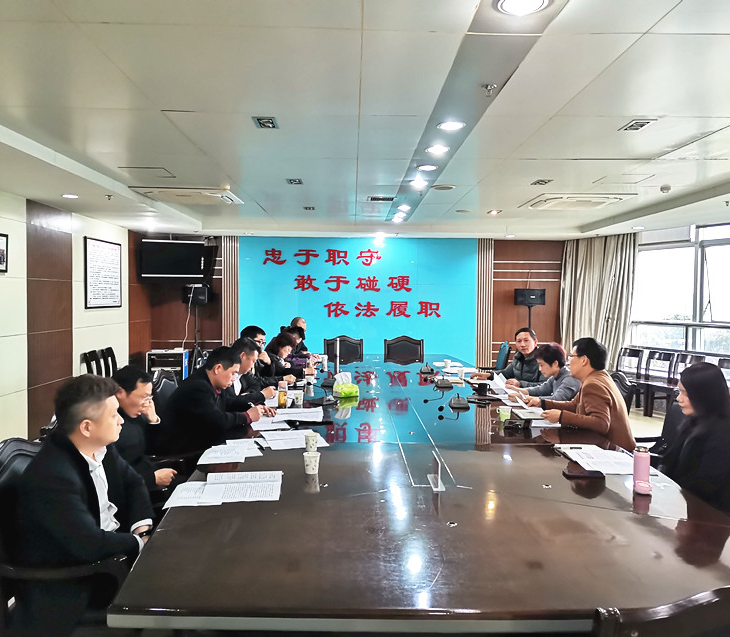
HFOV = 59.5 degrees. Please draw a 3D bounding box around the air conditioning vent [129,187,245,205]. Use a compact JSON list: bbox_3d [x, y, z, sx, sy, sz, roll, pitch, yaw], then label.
[{"bbox_3d":[-1.896,-1.326,6.924,0.970,0.050,1.000,0,2,-1],"label":"air conditioning vent"}]

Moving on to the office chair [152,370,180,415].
[{"bbox_3d":[-1.265,0.873,4.907,0.600,0.960,0.600,0,2,-1],"label":"office chair"}]

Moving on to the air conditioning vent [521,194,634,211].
[{"bbox_3d":[2.266,-1.243,6.900,0.940,0.050,0.960,0,2,-1],"label":"air conditioning vent"}]

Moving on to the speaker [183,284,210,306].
[{"bbox_3d":[-2.614,-0.362,9.846,0.430,0.270,0.280,0,2,-1],"label":"speaker"}]

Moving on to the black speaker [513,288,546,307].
[{"bbox_3d":[2.461,-0.312,9.491,0.460,0.240,0.260,1,2,11],"label":"black speaker"}]

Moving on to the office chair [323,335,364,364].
[{"bbox_3d":[-0.292,0.736,8.708,0.580,0.980,0.620,0,2,-1],"label":"office chair"}]

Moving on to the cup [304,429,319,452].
[{"bbox_3d":[-0.263,0.619,3.170,0.068,0.087,0.068,0,2,0],"label":"cup"}]

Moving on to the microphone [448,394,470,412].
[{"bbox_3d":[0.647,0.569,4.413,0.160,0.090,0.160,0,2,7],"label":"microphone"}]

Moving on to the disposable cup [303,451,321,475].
[{"bbox_3d":[-0.231,0.632,2.769,0.076,0.086,0.076,0,2,-1],"label":"disposable cup"}]

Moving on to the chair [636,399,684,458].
[{"bbox_3d":[1.656,0.916,3.812,0.600,0.960,0.600,0,2,-1],"label":"chair"}]

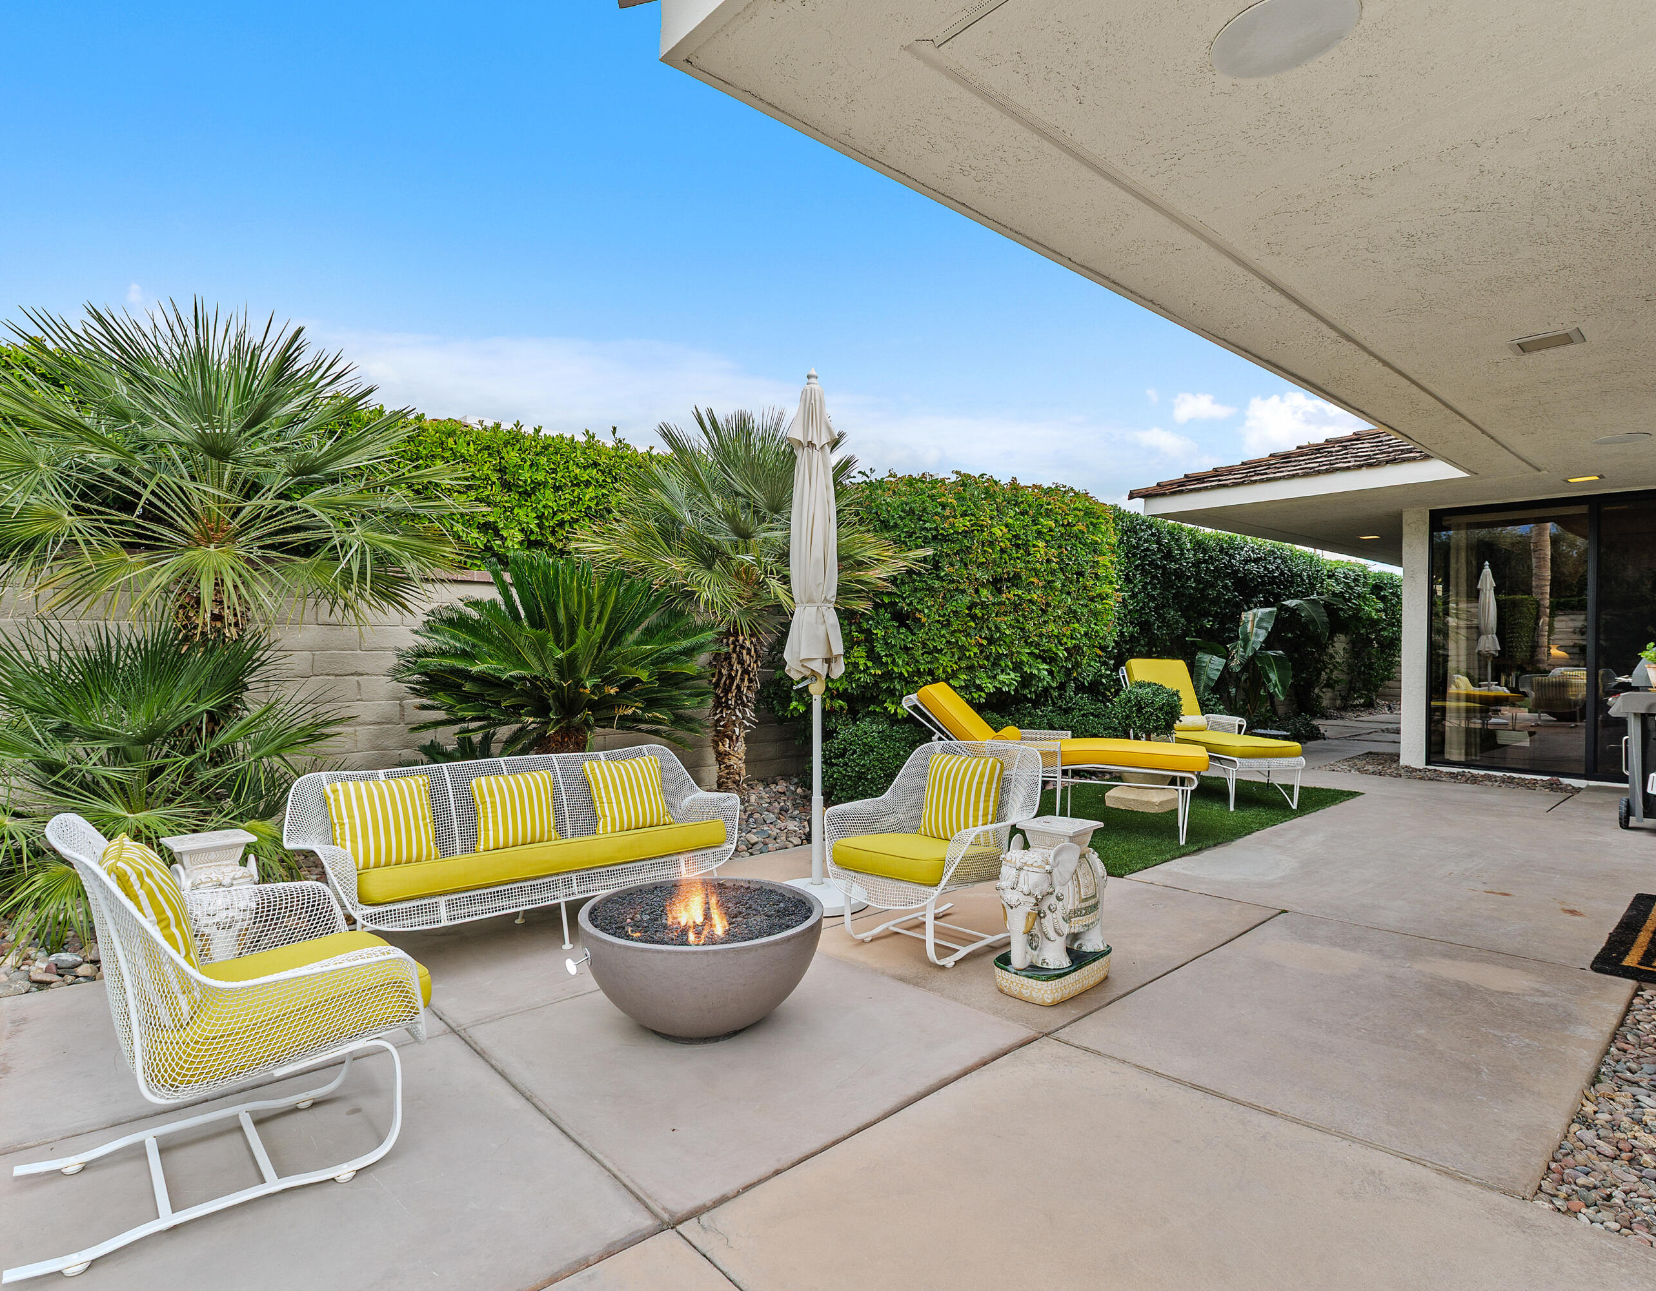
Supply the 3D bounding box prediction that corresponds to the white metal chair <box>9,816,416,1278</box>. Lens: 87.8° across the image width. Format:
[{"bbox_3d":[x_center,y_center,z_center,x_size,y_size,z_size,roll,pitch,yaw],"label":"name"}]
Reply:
[{"bbox_3d":[-1.336,0.785,1.910,0.740,0.770,0.700,0,0,-40],"label":"white metal chair"}]

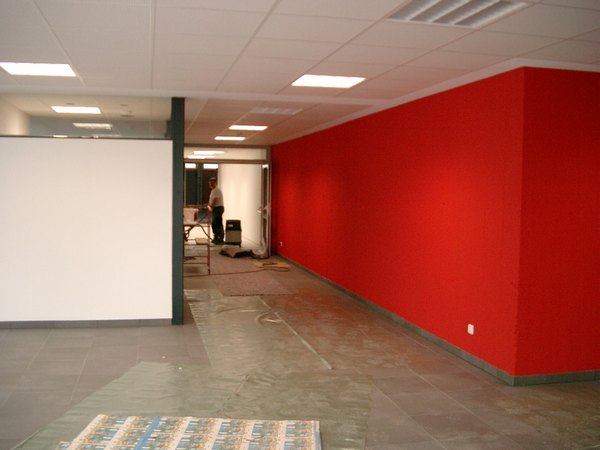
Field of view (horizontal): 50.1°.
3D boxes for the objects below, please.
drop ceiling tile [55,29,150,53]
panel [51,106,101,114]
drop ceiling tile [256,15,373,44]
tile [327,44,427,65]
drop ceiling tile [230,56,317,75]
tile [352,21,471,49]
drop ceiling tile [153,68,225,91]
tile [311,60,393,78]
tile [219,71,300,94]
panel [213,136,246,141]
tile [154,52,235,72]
[{"bbox_3d":[-1.304,-1.237,4.297,0.613,0.025,0.614,0,4,-13],"label":"drop ceiling tile"},{"bbox_3d":[-2.819,-1.478,8.086,0.600,0.060,0.600,0,4,-13],"label":"panel"},{"bbox_3d":[0.070,-1.190,3.914,0.613,0.025,0.614,0,4,-13],"label":"drop ceiling tile"},{"bbox_3d":[0.536,-1.230,4.665,0.613,0.025,0.614,0,4,-13],"label":"tile"},{"bbox_3d":[-0.202,-1.247,4.963,0.608,0.025,0.608,0,4,-13],"label":"drop ceiling tile"},{"bbox_3d":[0.665,-1.162,3.918,0.608,0.025,0.608,0,4,-13],"label":"tile"},{"bbox_3d":[-1.031,-1.331,5.869,0.613,0.025,1.166,0,4,-13],"label":"drop ceiling tile"},{"bbox_3d":[0.383,-1.246,5.104,0.608,0.025,0.608,0,4,-13],"label":"tile"},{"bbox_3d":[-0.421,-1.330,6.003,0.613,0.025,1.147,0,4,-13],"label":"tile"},{"bbox_3d":[-1.475,-1.821,13.356,0.594,0.050,0.601,0,4,-13],"label":"panel"},{"bbox_3d":[-0.808,-1.237,4.824,0.608,0.025,0.608,0,4,-13],"label":"tile"}]

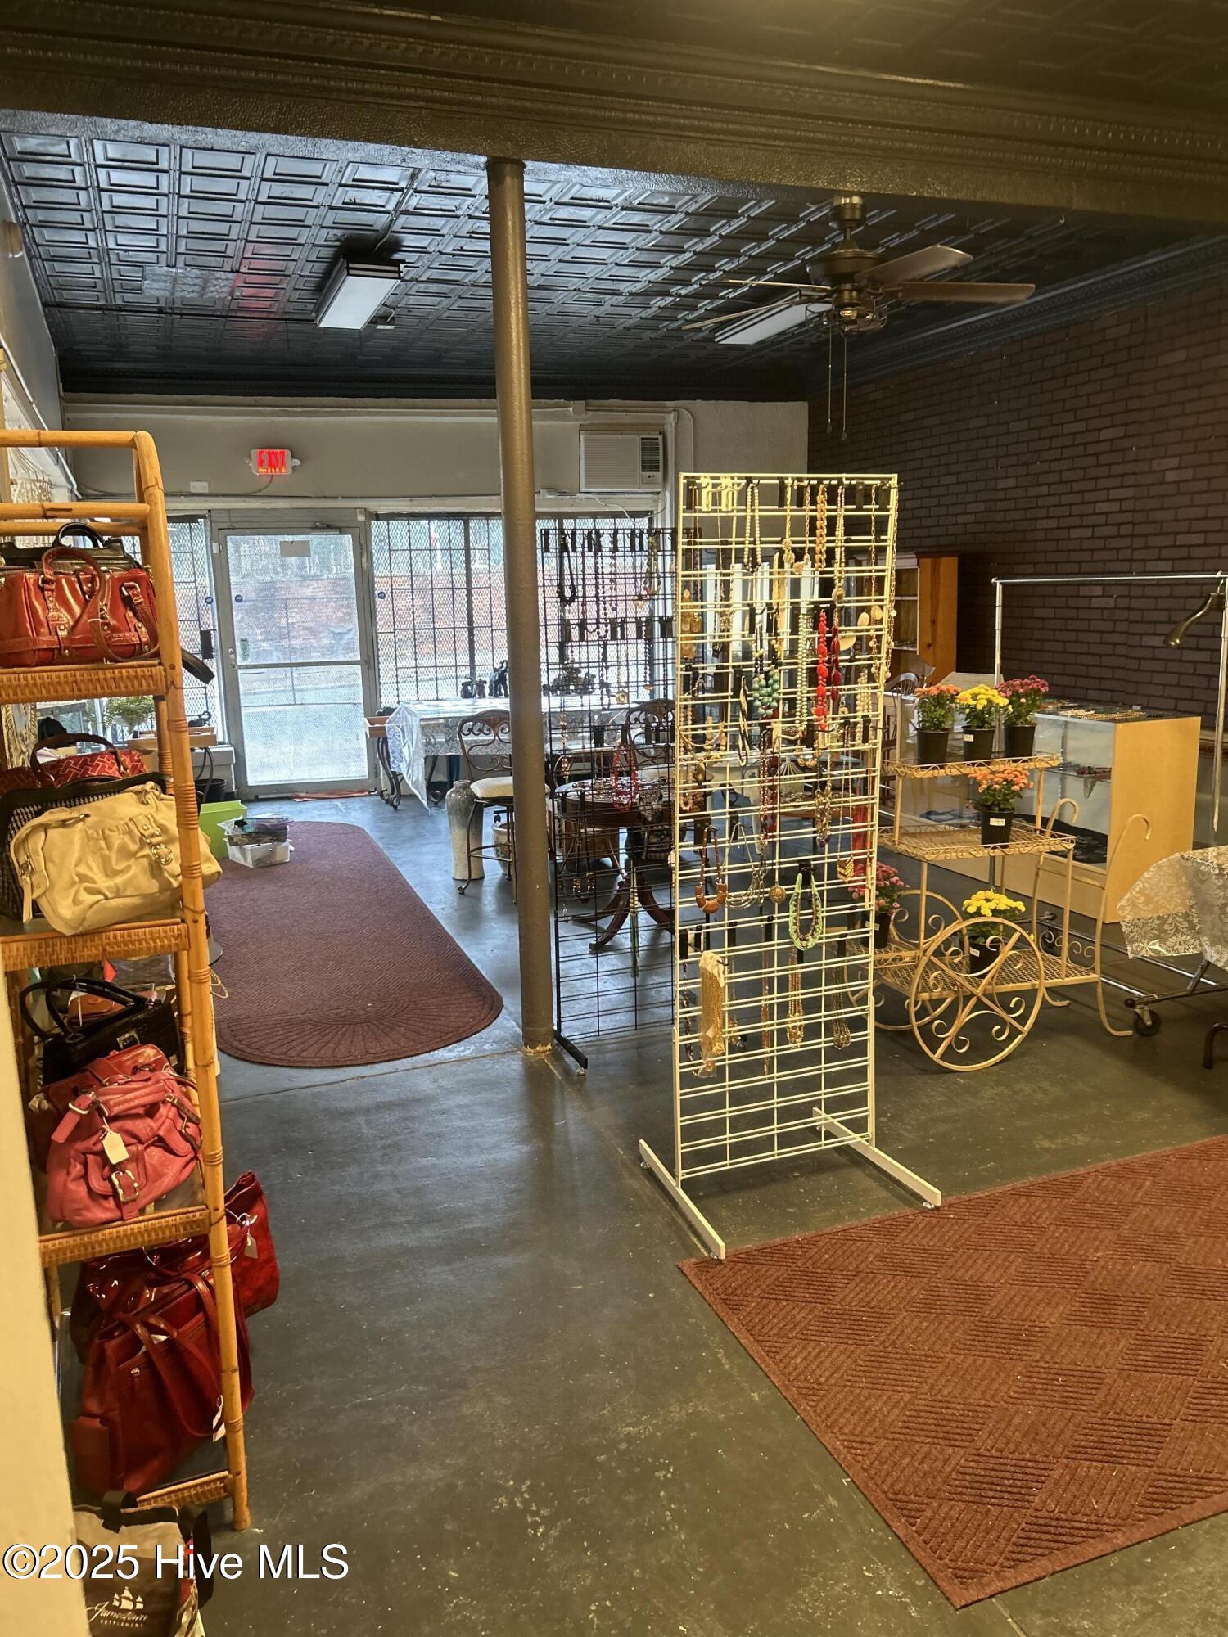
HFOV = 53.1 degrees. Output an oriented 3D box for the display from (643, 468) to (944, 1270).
[{"bbox_3d":[0.436,0.078,3.266,0.650,1.925,0.620,-5,12,-20],"label":"display"}]

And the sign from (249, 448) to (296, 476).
[{"bbox_3d":[-2.685,-2.806,9.669,0.350,0.210,0.080,-6,12,-19],"label":"sign"}]

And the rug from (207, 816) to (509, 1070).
[{"bbox_3d":[-1.686,0.455,6.626,1.220,0.012,4.900,-5,12,-20],"label":"rug"}]

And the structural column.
[{"bbox_3d":[-0.323,-0.633,4.226,0.120,2.993,0.120,-5,12,-20],"label":"structural column"}]

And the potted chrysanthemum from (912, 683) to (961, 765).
[{"bbox_3d":[1.112,-0.325,4.247,0.165,0.275,0.165,-5,12,-20],"label":"potted chrysanthemum"}]

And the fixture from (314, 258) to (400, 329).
[{"bbox_3d":[-1.390,-2.808,6.615,0.273,0.100,1.240,-6,12,-19],"label":"fixture"}]

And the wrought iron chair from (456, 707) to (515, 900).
[{"bbox_3d":[-0.587,-0.098,6.741,0.450,1.000,0.480,-5,12,-20],"label":"wrought iron chair"}]

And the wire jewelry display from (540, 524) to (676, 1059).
[{"bbox_3d":[0.066,-0.101,4.446,0.630,1.847,0.600,-6,12,-19],"label":"wire jewelry display"}]

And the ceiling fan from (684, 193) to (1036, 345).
[{"bbox_3d":[0.846,-1.980,4.400,1.290,0.490,1.290,-5,12,-20],"label":"ceiling fan"}]

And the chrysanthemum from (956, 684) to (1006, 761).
[{"bbox_3d":[1.260,-0.325,4.231,0.180,0.265,0.180,-6,12,-19],"label":"chrysanthemum"}]

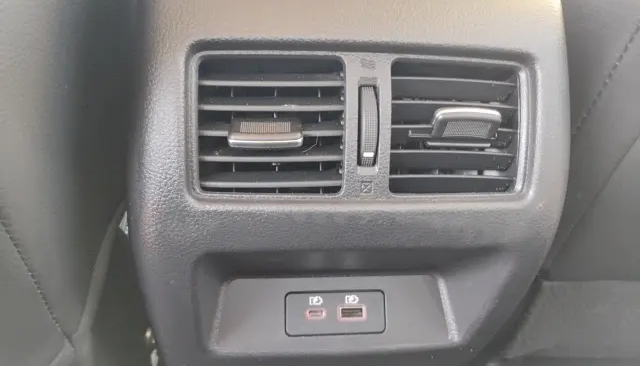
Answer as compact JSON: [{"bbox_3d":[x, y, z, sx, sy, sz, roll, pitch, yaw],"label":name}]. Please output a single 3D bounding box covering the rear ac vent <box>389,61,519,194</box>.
[{"bbox_3d":[0.075,-0.031,0.294,0.077,0.073,0.028,0,6,-8],"label":"rear ac vent"}]

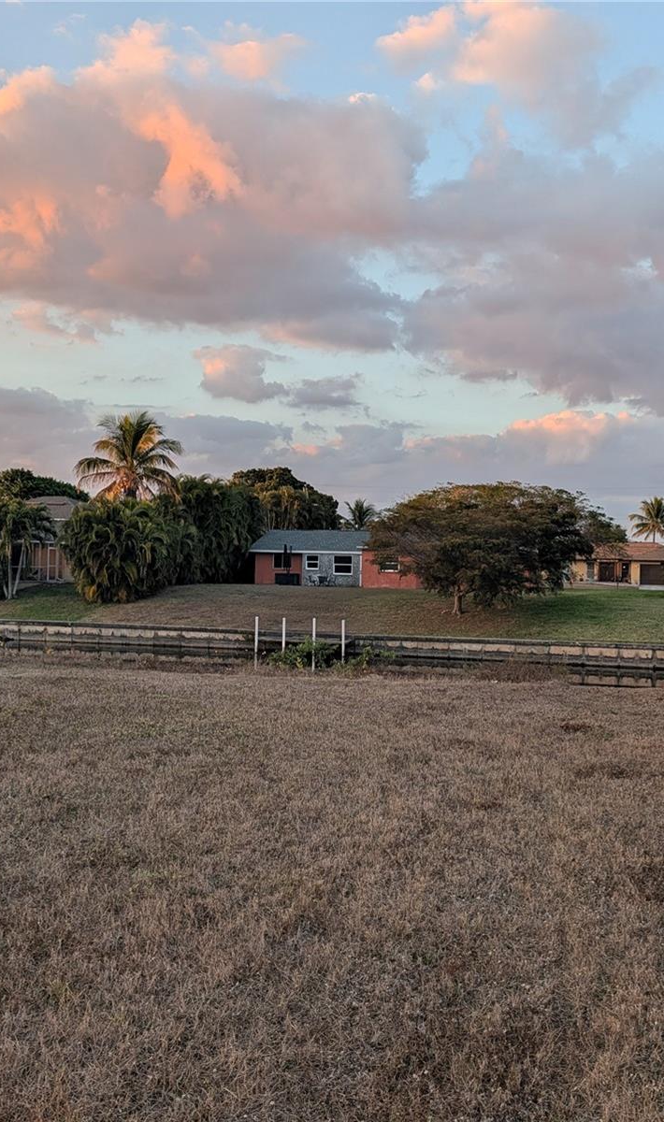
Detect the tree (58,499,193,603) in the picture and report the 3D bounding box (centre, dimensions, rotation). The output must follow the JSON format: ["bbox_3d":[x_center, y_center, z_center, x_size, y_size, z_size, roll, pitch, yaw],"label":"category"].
[{"bbox_3d":[-12.085,-0.646,60.500,7.400,5.985,6.000,1,-1,0],"label":"tree"}]

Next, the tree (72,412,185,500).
[{"bbox_3d":[-13.055,-3.937,65.909,6.700,11.206,6.500,1,-1,0],"label":"tree"}]

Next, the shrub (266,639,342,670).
[{"bbox_3d":[-0.593,1.959,21.500,1.500,0.701,1.150,1,-1,0],"label":"shrub"}]

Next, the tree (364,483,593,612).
[{"bbox_3d":[8.179,-0.705,57.000,12.000,7.112,11.500,1,-1,0],"label":"tree"}]

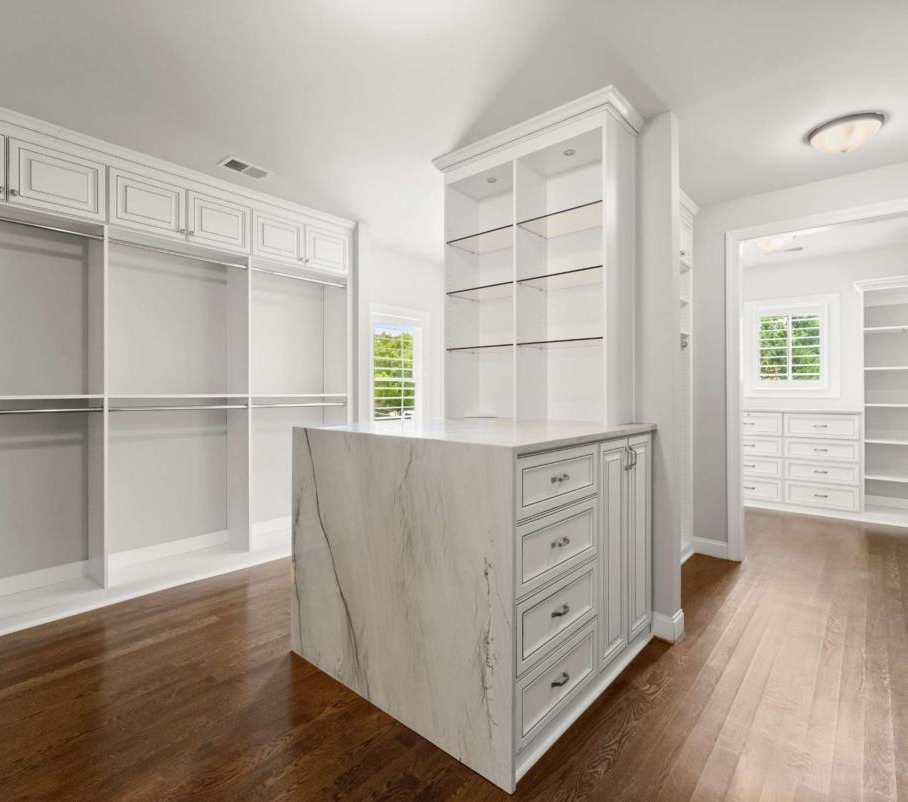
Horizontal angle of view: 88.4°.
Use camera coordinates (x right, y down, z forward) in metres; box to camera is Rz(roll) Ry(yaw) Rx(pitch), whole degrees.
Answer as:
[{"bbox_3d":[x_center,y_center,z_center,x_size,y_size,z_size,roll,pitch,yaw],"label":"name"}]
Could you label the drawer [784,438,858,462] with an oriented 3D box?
[{"bbox_3d":[3.679,0.472,4.667,0.560,0.208,0.380,1,2,42],"label":"drawer"}]

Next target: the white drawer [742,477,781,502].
[{"bbox_3d":[3.241,0.916,5.070,0.558,0.236,0.380,1,2,42],"label":"white drawer"}]

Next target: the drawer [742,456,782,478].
[{"bbox_3d":[3.240,0.683,5.065,0.558,0.209,0.380,1,2,42],"label":"drawer"}]

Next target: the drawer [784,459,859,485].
[{"bbox_3d":[3.679,0.690,4.672,0.560,0.209,0.380,1,2,42],"label":"drawer"}]

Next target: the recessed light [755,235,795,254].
[{"bbox_3d":[2.912,-1.408,4.245,0.394,0.123,0.394,1,2,42],"label":"recessed light"}]

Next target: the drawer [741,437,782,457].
[{"bbox_3d":[3.239,0.465,5.060,0.558,0.208,0.380,1,2,42],"label":"drawer"}]

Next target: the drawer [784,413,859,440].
[{"bbox_3d":[3.678,0.241,4.662,0.560,0.234,0.380,1,2,42],"label":"drawer"}]

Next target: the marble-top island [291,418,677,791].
[{"bbox_3d":[0.118,0.652,2.288,1.261,1.059,1.242,1,2,42],"label":"marble-top island"}]

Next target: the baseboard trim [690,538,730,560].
[{"bbox_3d":[1.905,1.093,3.464,0.213,0.118,0.017,1,2,42],"label":"baseboard trim"}]

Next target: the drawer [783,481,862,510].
[{"bbox_3d":[3.680,0.923,4.677,0.560,0.236,0.380,1,2,42],"label":"drawer"}]

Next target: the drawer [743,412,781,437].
[{"bbox_3d":[3.239,0.234,5.056,0.558,0.234,0.380,1,2,42],"label":"drawer"}]

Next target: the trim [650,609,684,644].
[{"bbox_3d":[1.085,1.116,2.354,0.098,0.123,0.154,1,2,42],"label":"trim"}]

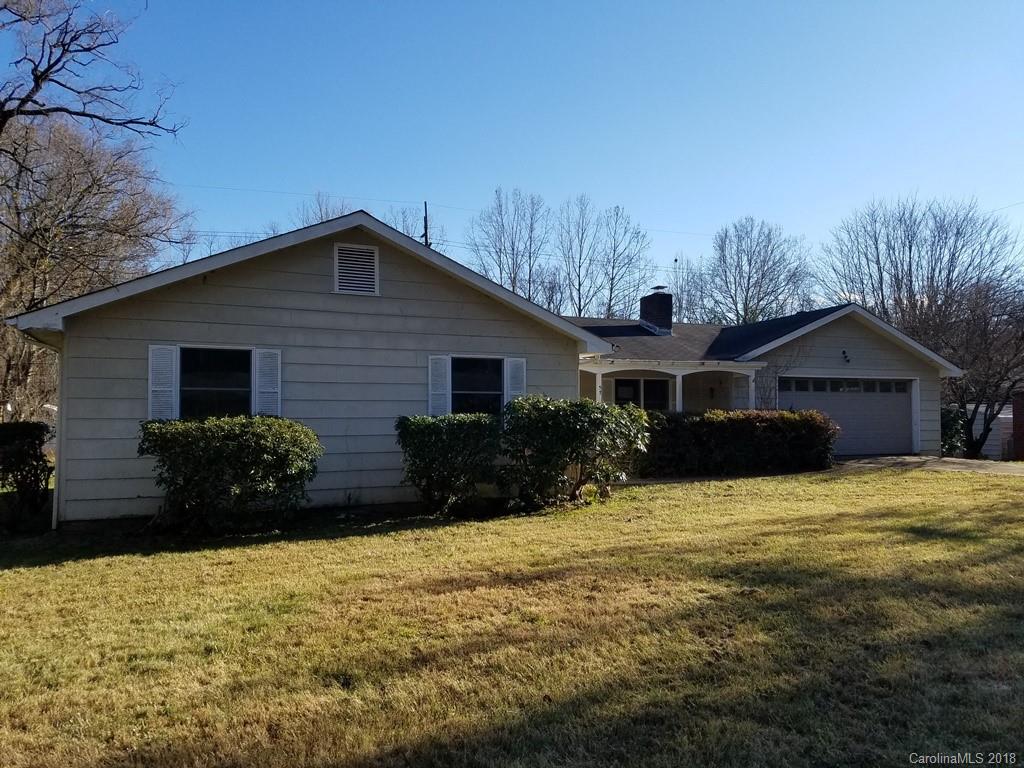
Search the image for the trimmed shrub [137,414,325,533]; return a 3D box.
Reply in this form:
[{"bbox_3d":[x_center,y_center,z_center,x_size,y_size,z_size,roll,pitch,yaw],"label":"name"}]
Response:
[{"bbox_3d":[-3.900,1.171,10.650,2.280,1.460,1.300,1,-2,-24],"label":"trimmed shrub"}]

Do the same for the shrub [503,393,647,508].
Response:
[{"bbox_3d":[1.040,1.029,12.550,2.100,1.720,1.550,1,-2,-24],"label":"shrub"}]

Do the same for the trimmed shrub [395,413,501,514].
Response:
[{"bbox_3d":[-1.000,1.189,12.000,1.450,1.450,1.250,1,-2,-24],"label":"trimmed shrub"}]

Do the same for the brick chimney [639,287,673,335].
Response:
[{"bbox_3d":[3.670,-1.823,19.500,0.500,1.220,0.760,1,-2,-24],"label":"brick chimney"}]

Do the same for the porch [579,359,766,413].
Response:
[{"bbox_3d":[2.650,0.702,17.400,5.700,2.450,2.300,1,-2,-24],"label":"porch"}]

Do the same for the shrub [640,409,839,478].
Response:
[{"bbox_3d":[4.900,1.235,16.650,4.900,1.400,1.100,1,-2,-24],"label":"shrub"}]

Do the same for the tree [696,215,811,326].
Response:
[{"bbox_3d":[13.900,-3.227,44.000,6.600,12.600,6.600,1,-2,-24],"label":"tree"}]

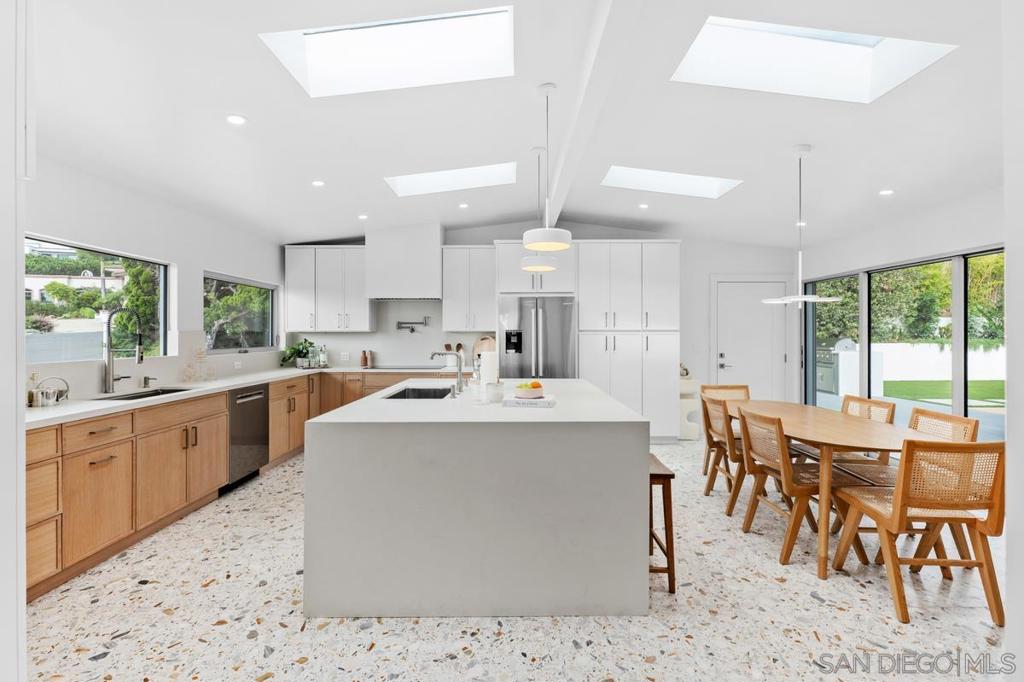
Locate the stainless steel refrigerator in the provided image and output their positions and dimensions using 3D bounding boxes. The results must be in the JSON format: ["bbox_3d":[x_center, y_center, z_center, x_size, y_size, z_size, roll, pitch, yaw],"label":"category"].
[{"bbox_3d":[0.306,0.355,5.697,0.913,1.785,0.710,0,1,0],"label":"stainless steel refrigerator"}]

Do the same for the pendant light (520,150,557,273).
[{"bbox_3d":[0.223,-1.070,3.687,0.289,0.959,0.289,0,1,0],"label":"pendant light"}]

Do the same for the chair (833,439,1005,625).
[{"bbox_3d":[2.035,0.878,2.335,0.490,0.830,0.570,0,1,5],"label":"chair"}]

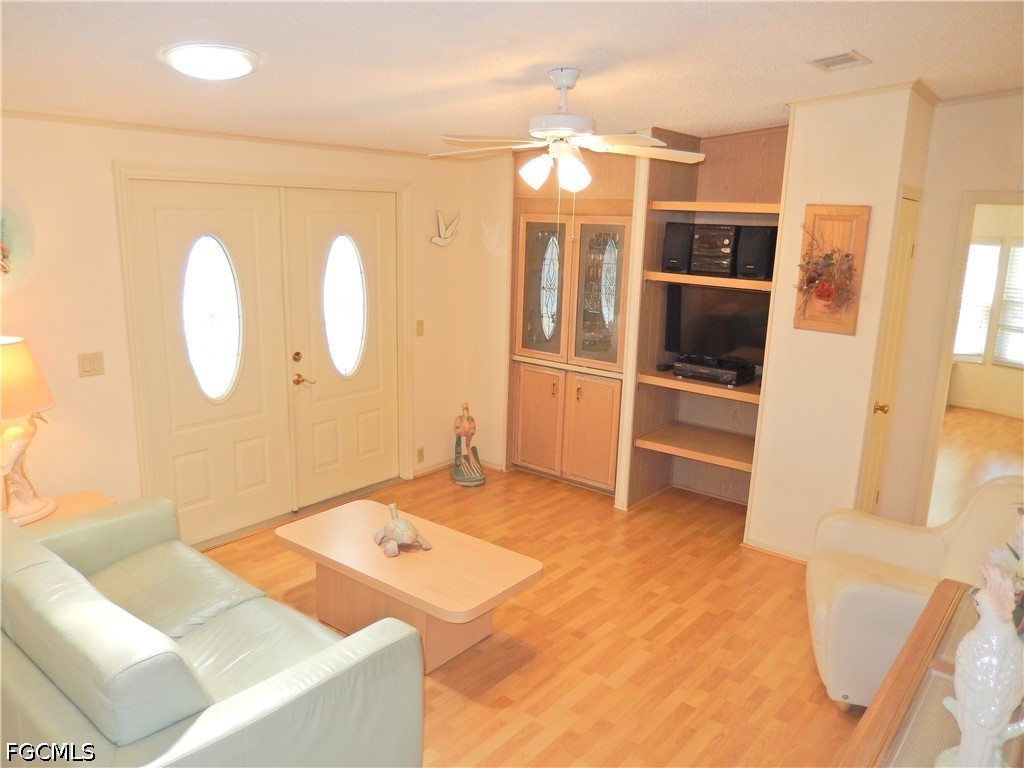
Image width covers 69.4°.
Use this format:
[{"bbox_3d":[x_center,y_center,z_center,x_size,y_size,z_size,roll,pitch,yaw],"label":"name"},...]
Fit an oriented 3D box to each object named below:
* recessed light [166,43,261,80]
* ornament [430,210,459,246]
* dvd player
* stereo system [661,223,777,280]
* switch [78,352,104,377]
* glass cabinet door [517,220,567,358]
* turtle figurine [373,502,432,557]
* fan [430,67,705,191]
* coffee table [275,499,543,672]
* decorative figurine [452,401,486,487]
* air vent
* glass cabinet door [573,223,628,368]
[{"bbox_3d":[-1.013,-1.083,2.500,0.305,0.045,0.305,3,12,37],"label":"recessed light"},{"bbox_3d":[-0.469,-1.119,5.332,0.040,0.265,0.290,11,16,35],"label":"ornament"},{"bbox_3d":[1.274,-0.078,4.668,0.400,0.100,0.310,11,16,35],"label":"dvd player"},{"bbox_3d":[1.276,-0.818,4.504,0.650,0.300,0.270,11,16,35],"label":"stereo system"},{"bbox_3d":[-1.996,-0.092,3.519,0.010,0.114,0.114,11,16,35],"label":"switch"},{"bbox_3d":[0.230,-0.674,5.231,0.435,1.000,0.025,11,16,35],"label":"glass cabinet door"},{"bbox_3d":[-0.517,0.676,3.465,0.235,0.166,0.235,-6,15,-29],"label":"turtle figurine"},{"bbox_3d":[0.210,-1.051,3.063,1.280,0.450,1.280,11,16,35],"label":"fan"},{"bbox_3d":[-0.509,0.963,3.500,1.235,0.412,0.610,11,16,35],"label":"coffee table"},{"bbox_3d":[-0.311,0.432,5.412,0.245,0.590,0.230,-1,13,-13],"label":"decorative figurine"},{"bbox_3d":[1.388,-1.352,3.120,0.180,0.015,0.290,3,12,37],"label":"air vent"},{"bbox_3d":[0.582,-0.605,4.976,0.435,1.000,0.025,11,16,35],"label":"glass cabinet door"}]

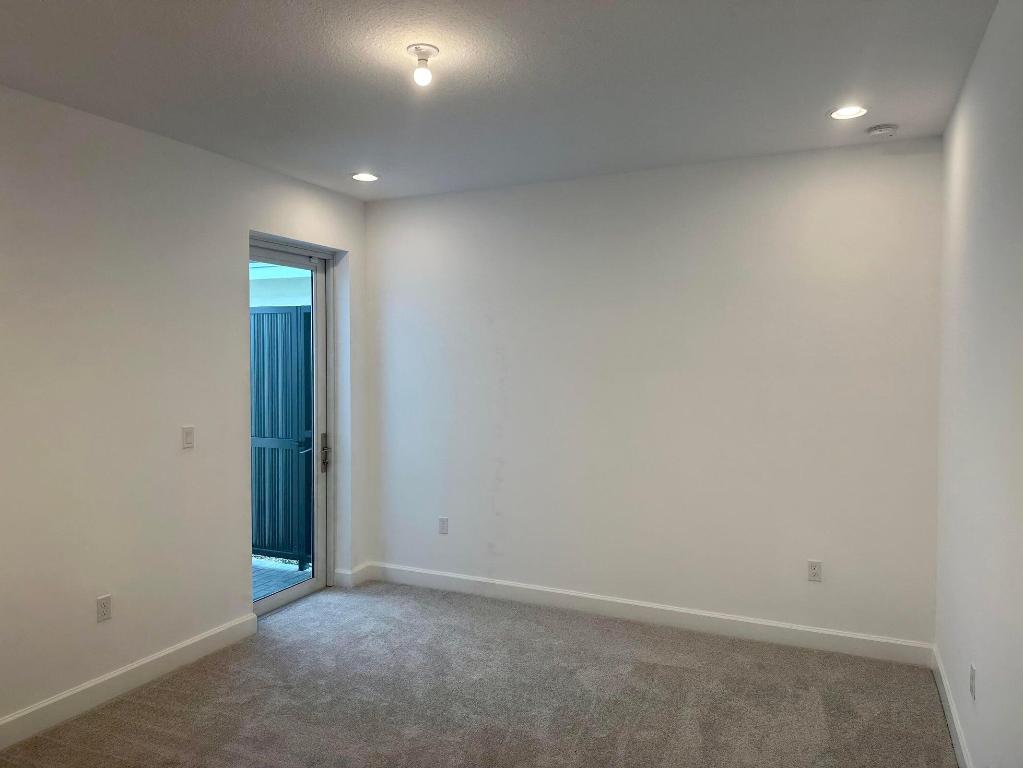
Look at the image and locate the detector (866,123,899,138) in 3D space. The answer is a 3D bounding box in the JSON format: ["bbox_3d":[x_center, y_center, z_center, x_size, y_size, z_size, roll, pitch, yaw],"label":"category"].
[{"bbox_3d":[1.846,-1.244,3.528,0.143,0.042,0.143,1,2,25],"label":"detector"}]

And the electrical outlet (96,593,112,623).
[{"bbox_3d":[-1.917,1.061,3.349,0.010,0.116,0.071,1,2,25],"label":"electrical outlet"}]

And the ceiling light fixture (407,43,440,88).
[{"bbox_3d":[-0.324,-1.162,2.607,0.116,0.134,0.116,0,2,0],"label":"ceiling light fixture"}]

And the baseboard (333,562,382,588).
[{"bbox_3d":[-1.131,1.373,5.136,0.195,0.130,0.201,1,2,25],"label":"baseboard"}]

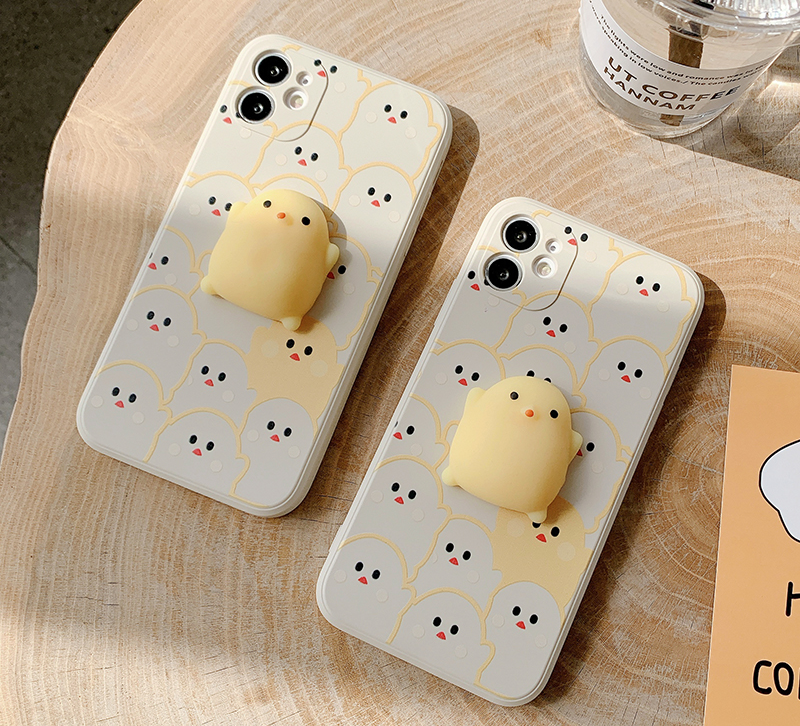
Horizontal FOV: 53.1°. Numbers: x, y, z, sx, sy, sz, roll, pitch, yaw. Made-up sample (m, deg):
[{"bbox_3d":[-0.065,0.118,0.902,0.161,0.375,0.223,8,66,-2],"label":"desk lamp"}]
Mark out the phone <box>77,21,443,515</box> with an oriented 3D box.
[{"bbox_3d":[-0.042,-0.032,0.268,0.079,0.012,0.154,22,82,1],"label":"phone"}]

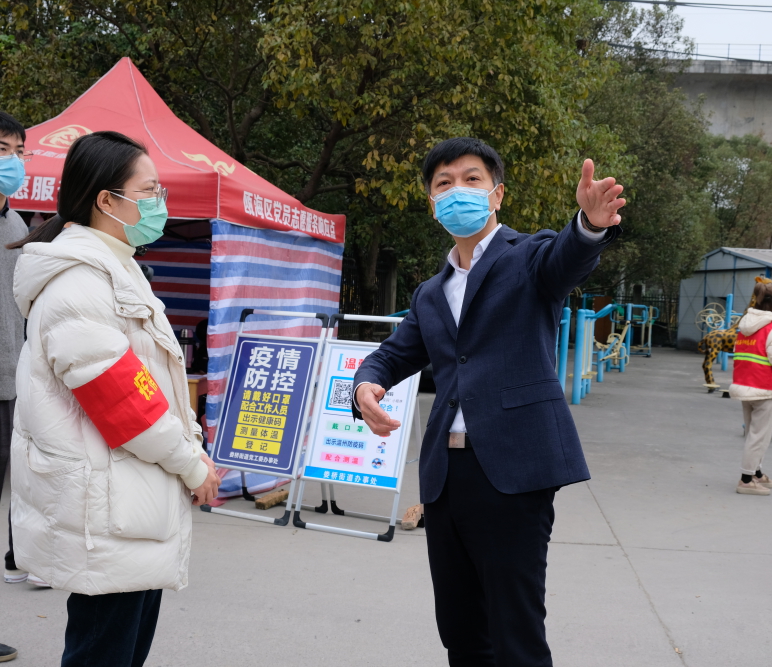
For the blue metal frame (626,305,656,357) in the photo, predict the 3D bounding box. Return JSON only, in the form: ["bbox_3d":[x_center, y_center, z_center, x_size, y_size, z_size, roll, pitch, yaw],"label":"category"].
[{"bbox_3d":[7.540,-0.090,29.500,0.950,1.500,0.800,2,2,-3],"label":"blue metal frame"}]

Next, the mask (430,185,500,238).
[{"bbox_3d":[0.186,-0.290,2.380,0.155,0.125,0.115,-4,0,14],"label":"mask"}]

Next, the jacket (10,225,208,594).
[{"bbox_3d":[-0.575,0.147,2.120,0.410,0.755,0.530,2,2,-2],"label":"jacket"}]

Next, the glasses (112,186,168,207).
[{"bbox_3d":[-0.540,-0.290,2.110,0.140,0.048,0.140,3,2,-6],"label":"glasses"}]

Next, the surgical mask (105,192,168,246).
[{"bbox_3d":[-0.523,-0.239,2.110,0.125,0.120,0.145,3,2,-6],"label":"surgical mask"}]

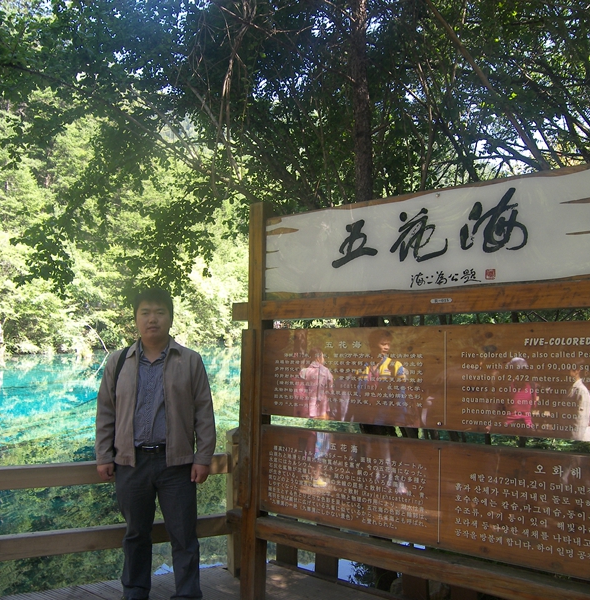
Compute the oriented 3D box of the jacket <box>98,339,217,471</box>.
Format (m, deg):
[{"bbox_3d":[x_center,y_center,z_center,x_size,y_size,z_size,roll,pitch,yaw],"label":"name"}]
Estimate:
[{"bbox_3d":[-0.738,0.540,2.960,0.620,0.670,0.290,0,-4,-5],"label":"jacket"}]

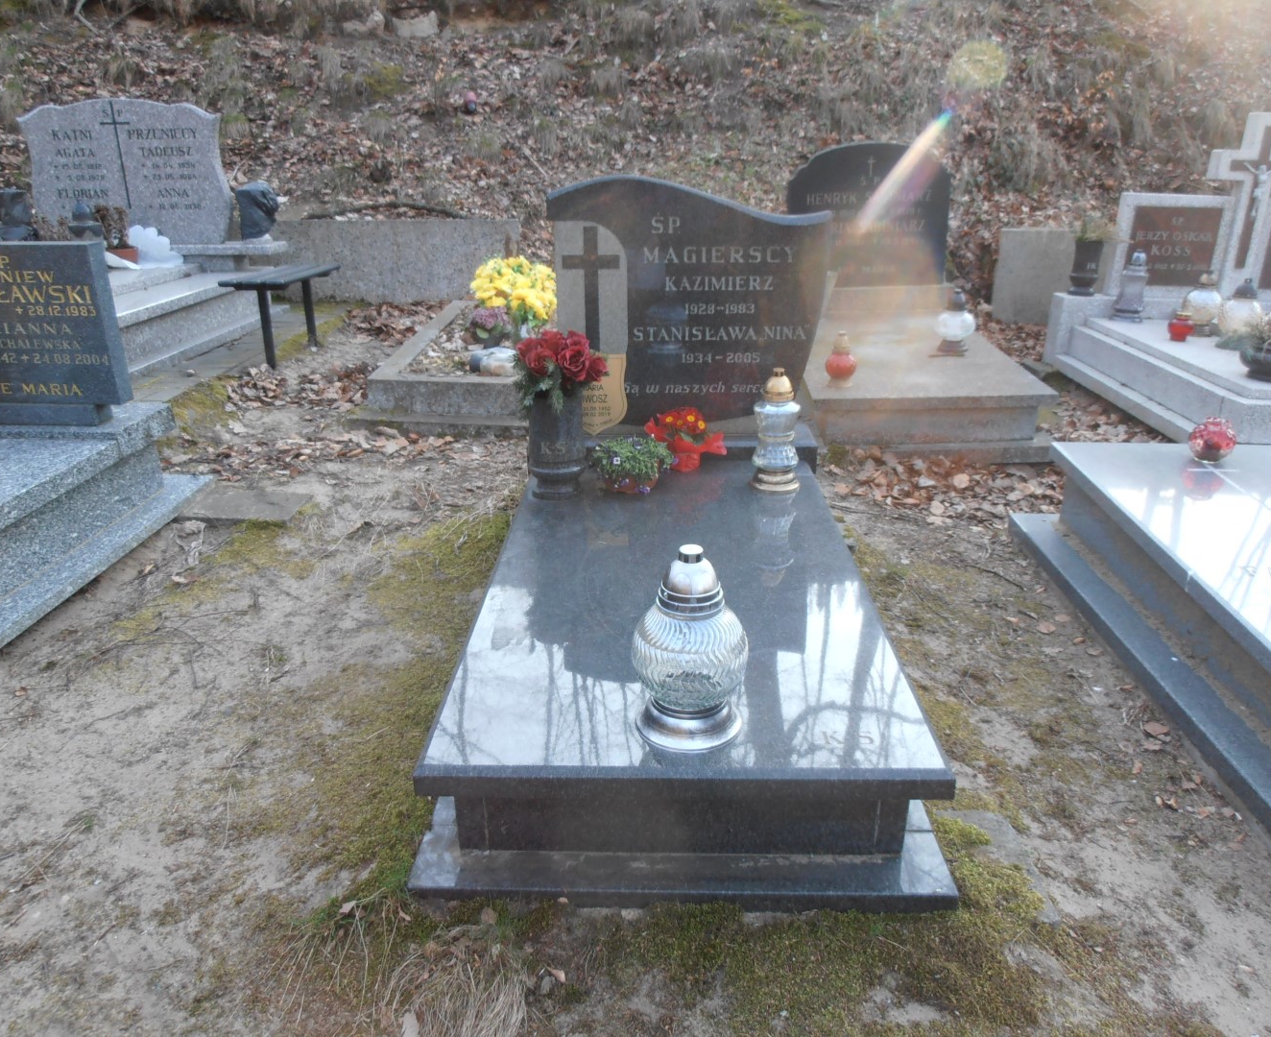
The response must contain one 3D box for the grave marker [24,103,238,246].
[{"bbox_3d":[-3.169,-2.160,6.002,1.240,0.852,0.120,0,22,2],"label":"grave marker"}]

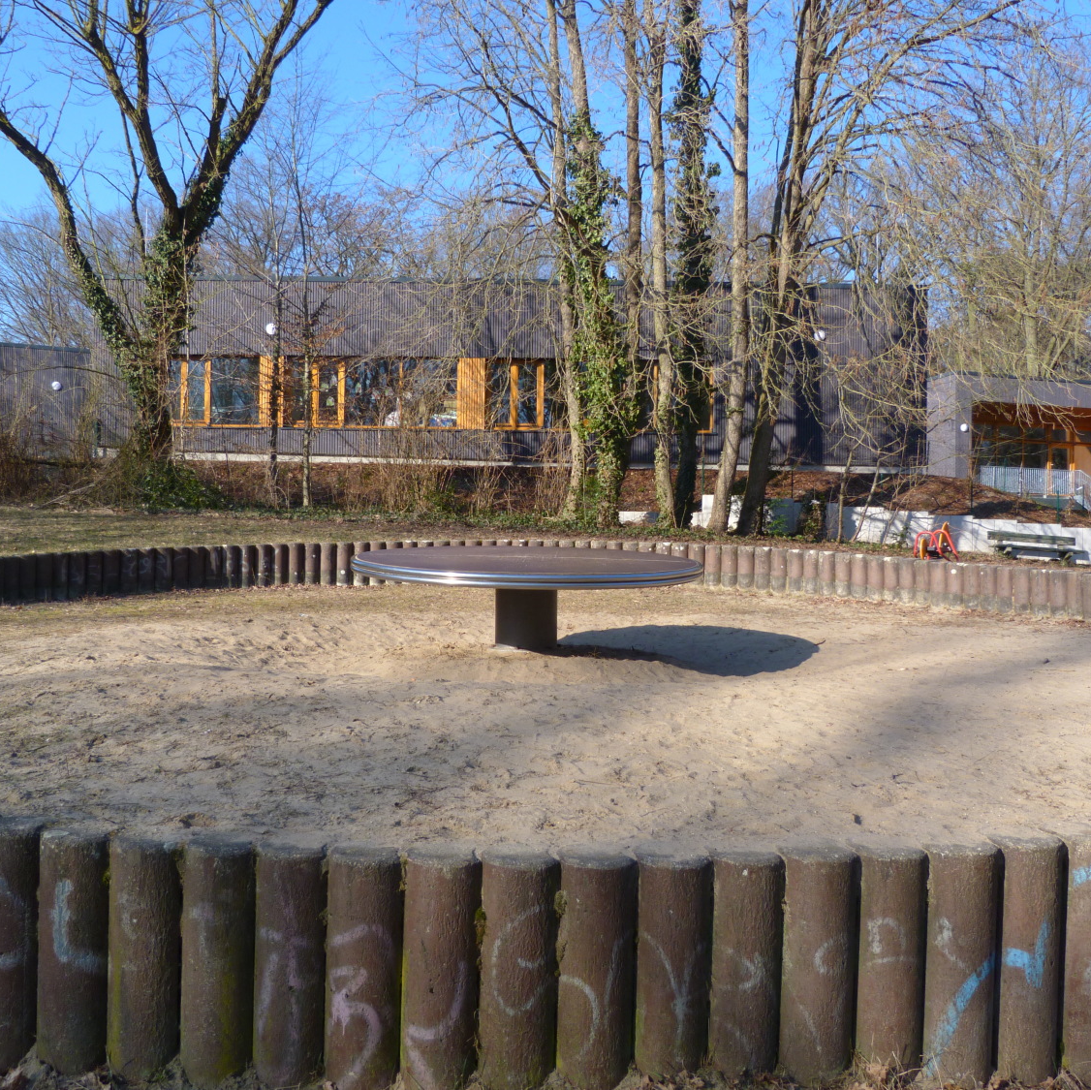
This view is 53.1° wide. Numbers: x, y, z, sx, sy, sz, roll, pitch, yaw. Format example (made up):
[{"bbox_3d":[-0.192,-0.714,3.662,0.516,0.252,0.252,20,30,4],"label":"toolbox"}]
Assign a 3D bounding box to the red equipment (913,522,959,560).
[{"bbox_3d":[6.600,-0.060,18.400,0.750,0.680,0.850,1,0,18],"label":"red equipment"}]

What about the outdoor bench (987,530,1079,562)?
[{"bbox_3d":[10.950,0.090,24.450,1.950,0.680,0.620,1,0,0],"label":"outdoor bench"}]

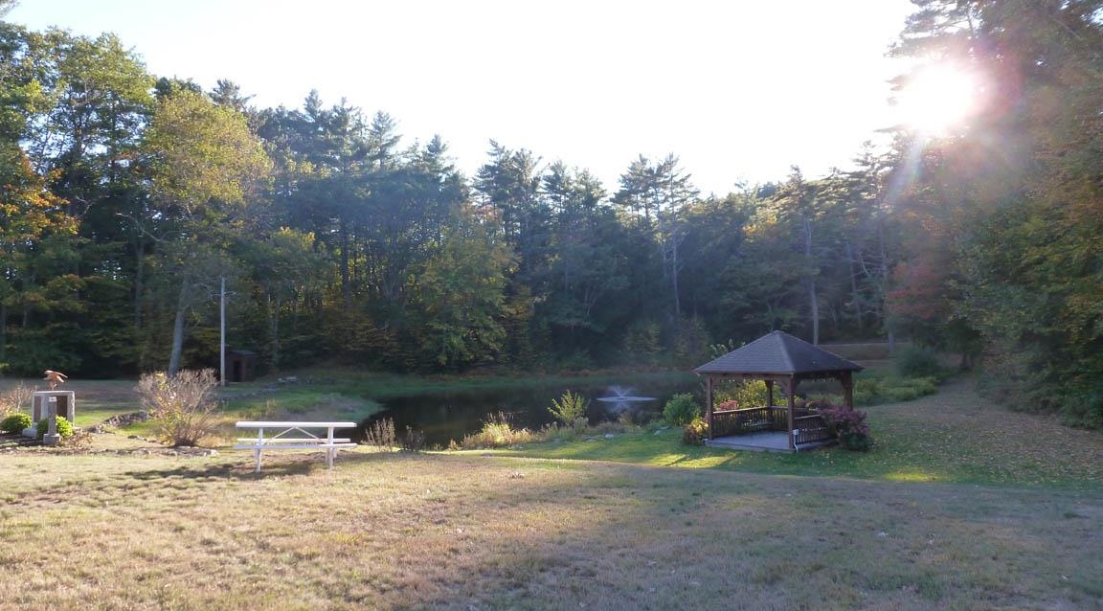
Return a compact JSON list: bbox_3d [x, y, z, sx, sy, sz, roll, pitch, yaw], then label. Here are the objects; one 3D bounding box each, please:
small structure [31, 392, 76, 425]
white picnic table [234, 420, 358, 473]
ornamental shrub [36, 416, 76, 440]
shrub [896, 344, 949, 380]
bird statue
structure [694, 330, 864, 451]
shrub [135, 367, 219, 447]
[{"bbox_3d":[-12.891,2.690,19.800,0.920,0.930,0.280,0,-3,-21],"label":"small structure"},{"bbox_3d":[-4.240,2.325,12.708,1.870,0.740,1.470,2,-6,-19],"label":"white picnic table"},{"bbox_3d":[-12.311,3.021,19.000,0.740,0.600,0.700,0,-3,-23],"label":"ornamental shrub"},{"bbox_3d":[23.228,3.576,48.000,2.900,2.200,2.700,-3,-3,23],"label":"shrub"},{"bbox_3d":[-12.854,1.929,19.800,0.550,0.530,0.420,0,-3,-21],"label":"bird statue"},{"bbox_3d":[7.609,2.748,25.551,3.900,3.750,3.900,1,-4,-38],"label":"structure"},{"bbox_3d":[-8.155,2.227,16.700,1.650,1.680,1.500,0,-3,-25],"label":"shrub"}]

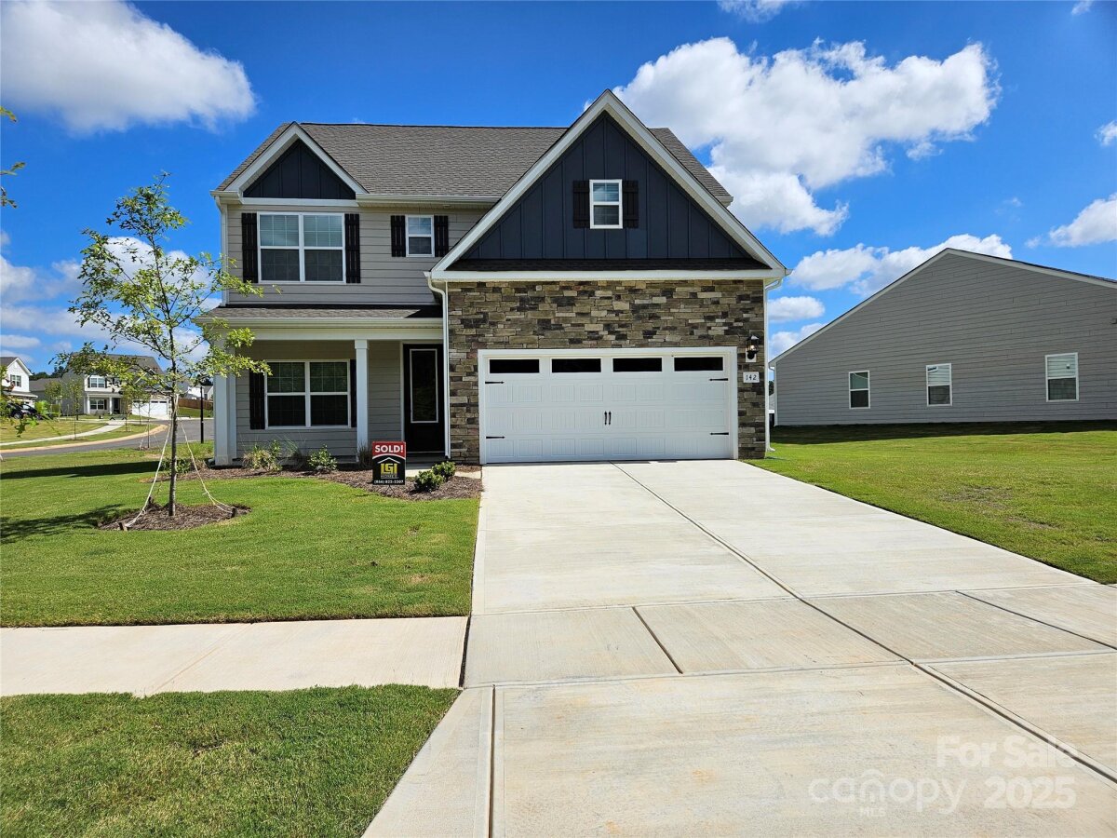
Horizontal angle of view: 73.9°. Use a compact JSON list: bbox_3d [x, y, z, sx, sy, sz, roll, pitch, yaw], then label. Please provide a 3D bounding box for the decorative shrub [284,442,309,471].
[{"bbox_3d":[-4.929,0.684,13.962,0.476,0.511,0.476,-1,2,-5],"label":"decorative shrub"}]

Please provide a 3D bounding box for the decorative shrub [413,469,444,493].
[{"bbox_3d":[-1.927,0.903,11.014,0.437,0.330,0.437,-1,2,-5],"label":"decorative shrub"}]

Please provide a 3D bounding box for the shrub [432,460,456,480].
[{"bbox_3d":[-1.923,0.840,12.518,0.404,0.334,0.404,-1,2,-5],"label":"shrub"}]

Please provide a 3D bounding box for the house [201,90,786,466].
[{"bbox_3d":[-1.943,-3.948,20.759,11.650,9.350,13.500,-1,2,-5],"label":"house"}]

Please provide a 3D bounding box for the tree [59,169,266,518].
[{"bbox_3d":[-4.793,-0.895,9.055,2.433,4.114,2.300,-1,2,-5],"label":"tree"}]

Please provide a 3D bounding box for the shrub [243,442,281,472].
[{"bbox_3d":[-5.564,0.688,13.929,0.710,0.520,0.620,-1,2,-5],"label":"shrub"}]

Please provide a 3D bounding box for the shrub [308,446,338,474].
[{"bbox_3d":[-4.292,0.719,13.498,0.528,0.474,0.528,-1,2,-5],"label":"shrub"}]

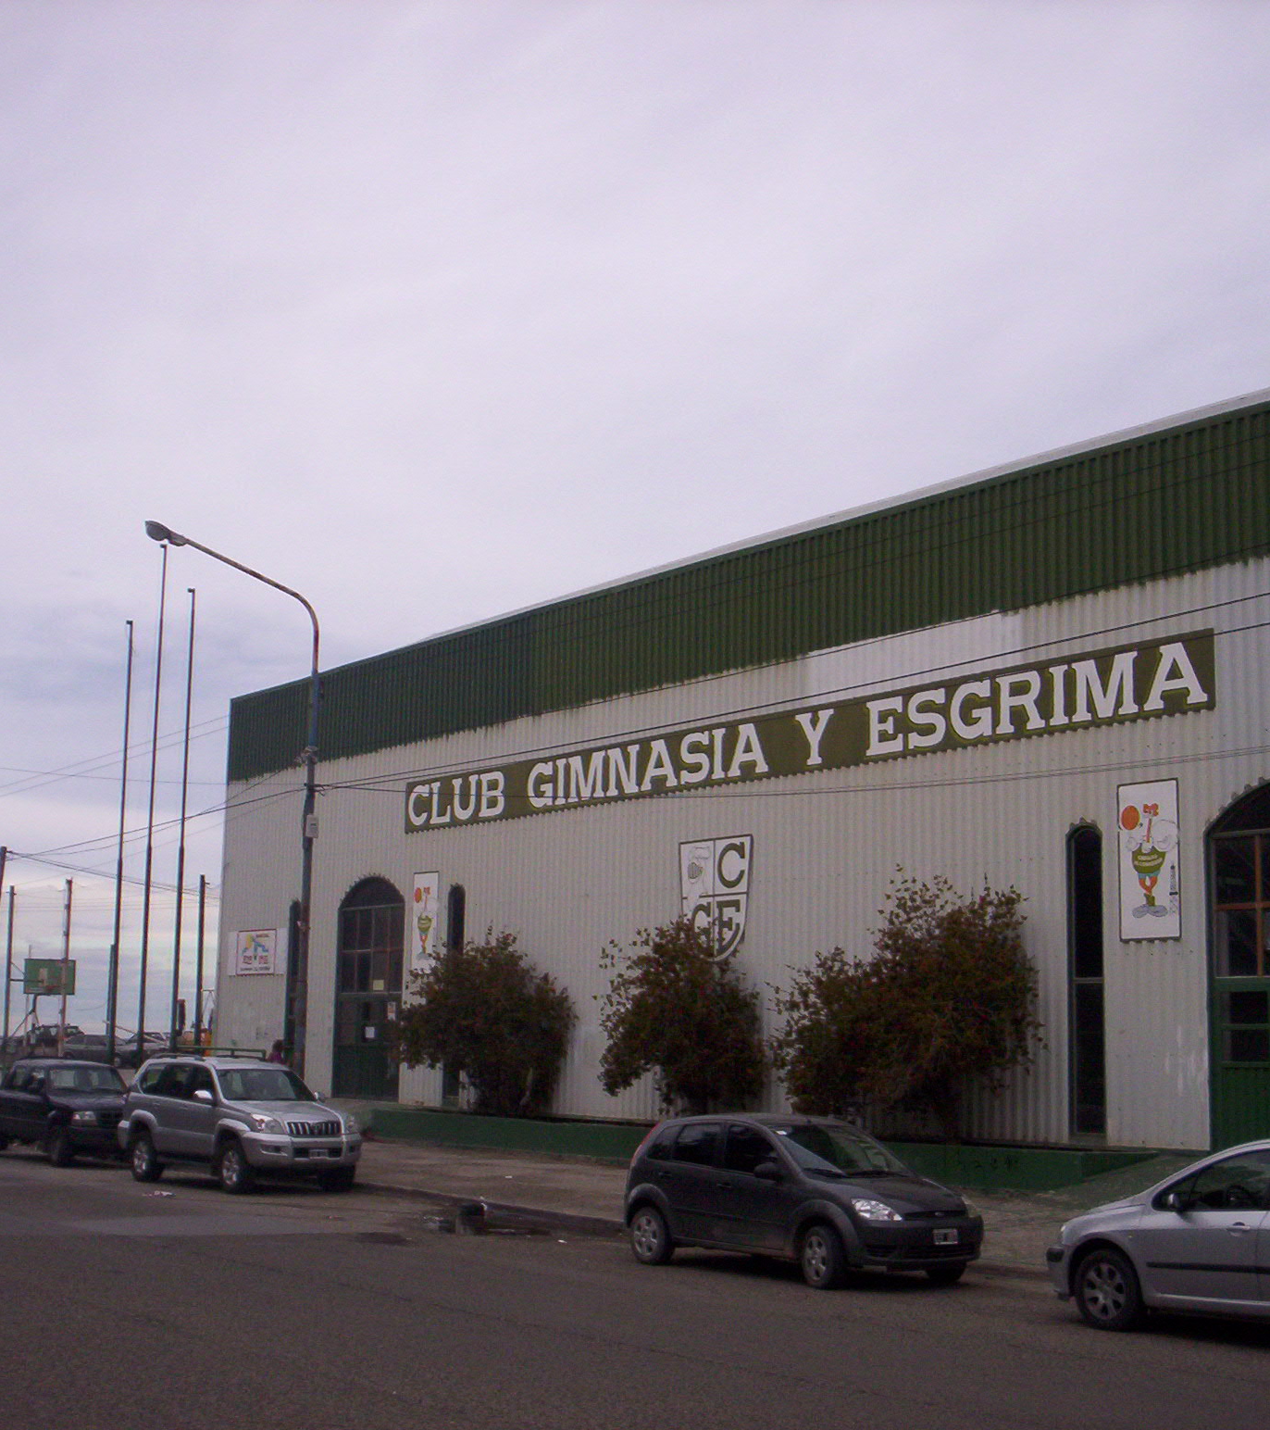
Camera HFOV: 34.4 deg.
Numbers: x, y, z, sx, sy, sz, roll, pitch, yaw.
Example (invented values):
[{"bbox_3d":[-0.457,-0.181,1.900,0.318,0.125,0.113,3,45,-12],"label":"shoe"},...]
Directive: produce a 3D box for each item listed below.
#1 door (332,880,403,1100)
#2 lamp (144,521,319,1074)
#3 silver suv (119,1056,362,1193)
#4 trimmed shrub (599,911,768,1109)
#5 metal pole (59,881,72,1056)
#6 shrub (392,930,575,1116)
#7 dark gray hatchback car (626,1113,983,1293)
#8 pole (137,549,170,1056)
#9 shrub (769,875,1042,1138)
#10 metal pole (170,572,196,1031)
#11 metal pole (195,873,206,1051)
[{"bbox_3d":[-5.730,5.922,44.583,0.250,4.788,2.940,8,-11,-36],"label":"door"},{"bbox_3d":[-6.365,2.077,31.658,3.120,9.830,0.340,8,-11,-36],"label":"lamp"},{"bbox_3d":[-5.748,5.864,29.601,1.880,1.880,4.780,8,-12,-37],"label":"silver suv"},{"bbox_3d":[0.750,5.030,33.756,2.100,3.487,3.524,8,-11,-36],"label":"trimmed shrub"},{"bbox_3d":[-16.053,7.796,57.697,0.150,6.404,0.150,8,-11,-36],"label":"metal pole"},{"bbox_3d":[-2.972,6.042,40.323,3.200,3.620,3.700,8,-11,-36],"label":"shrub"},{"bbox_3d":[1.519,4.529,19.395,1.690,1.470,3.920,8,-11,-36],"label":"dark gray hatchback car"},{"bbox_3d":[-10.283,2.511,43.509,0.150,12.600,0.150,8,-11,-36],"label":"pole"},{"bbox_3d":[3.838,4.220,29.563,2.500,3.858,4.829,8,-11,-36],"label":"shrub"},{"bbox_3d":[-11.250,3.309,50.887,0.150,13.219,0.150,8,-11,-36],"label":"metal pole"},{"bbox_3d":[-10.741,6.934,50.533,0.150,5.970,0.150,8,-11,-36],"label":"metal pole"}]

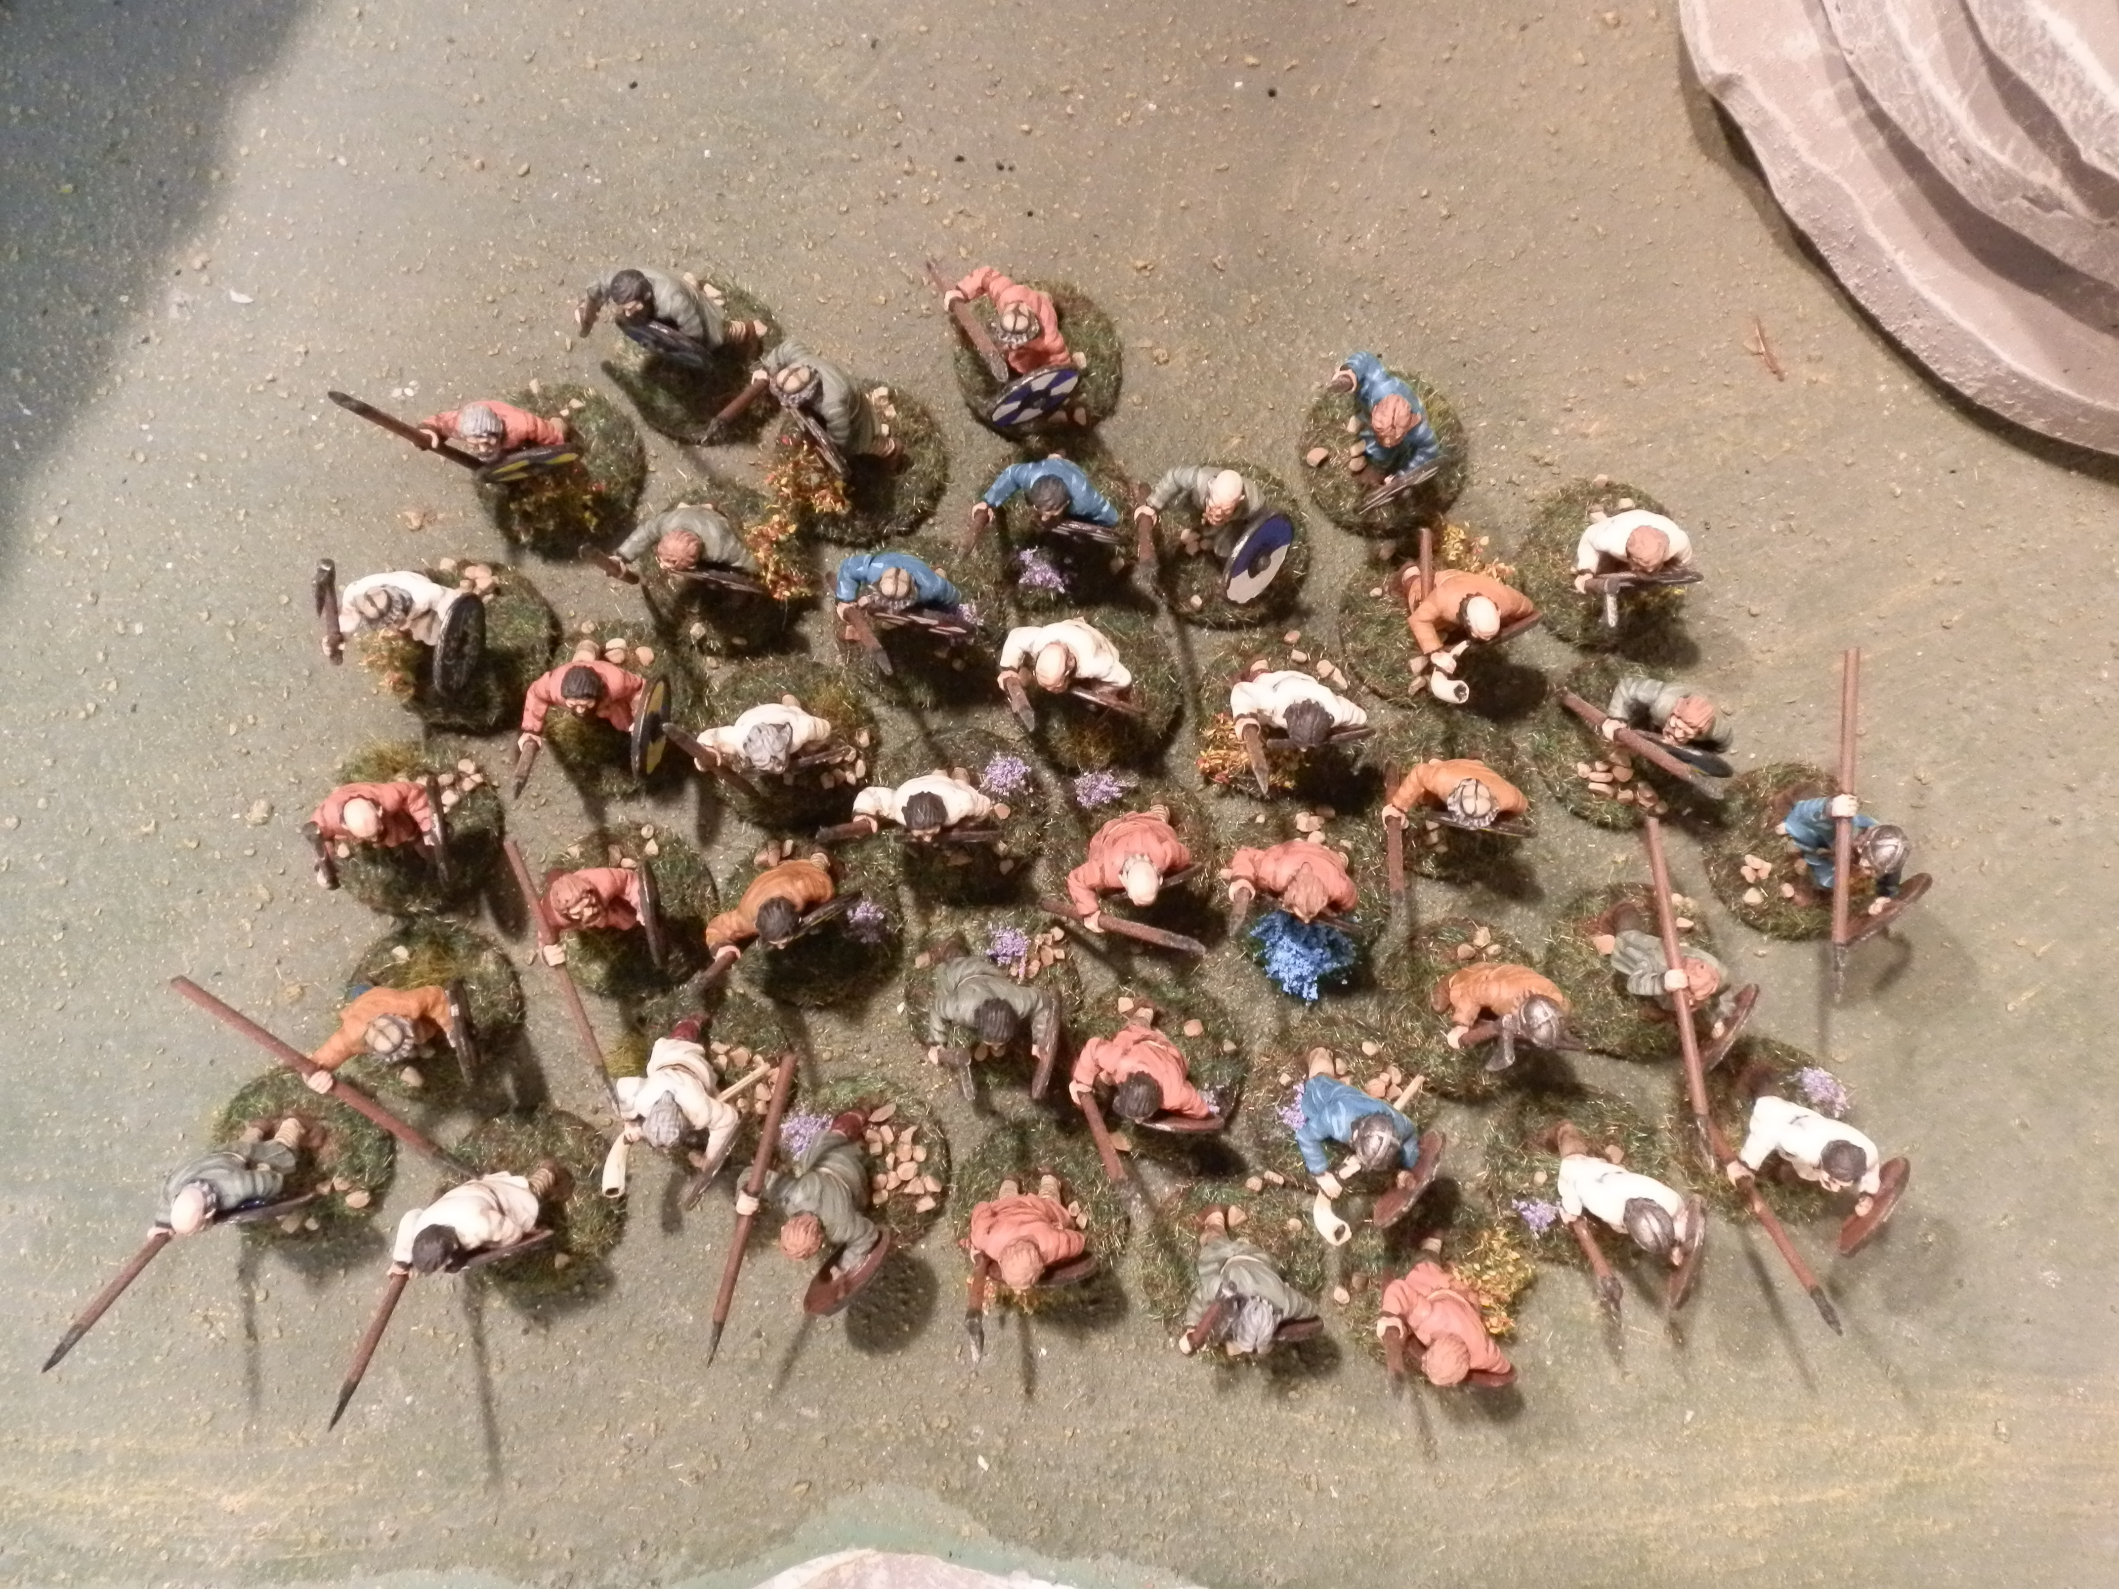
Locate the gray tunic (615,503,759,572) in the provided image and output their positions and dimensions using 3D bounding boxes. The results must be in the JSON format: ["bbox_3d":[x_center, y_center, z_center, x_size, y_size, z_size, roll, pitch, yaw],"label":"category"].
[{"bbox_3d":[-0.052,-0.036,0.238,0.017,0.015,0.008,12,89,1],"label":"gray tunic"}]

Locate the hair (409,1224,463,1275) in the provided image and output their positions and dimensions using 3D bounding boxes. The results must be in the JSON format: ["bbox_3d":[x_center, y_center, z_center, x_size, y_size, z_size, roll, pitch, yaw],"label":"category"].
[{"bbox_3d":[-0.078,0.057,0.216,0.006,0.006,0.006,14,83,2],"label":"hair"}]

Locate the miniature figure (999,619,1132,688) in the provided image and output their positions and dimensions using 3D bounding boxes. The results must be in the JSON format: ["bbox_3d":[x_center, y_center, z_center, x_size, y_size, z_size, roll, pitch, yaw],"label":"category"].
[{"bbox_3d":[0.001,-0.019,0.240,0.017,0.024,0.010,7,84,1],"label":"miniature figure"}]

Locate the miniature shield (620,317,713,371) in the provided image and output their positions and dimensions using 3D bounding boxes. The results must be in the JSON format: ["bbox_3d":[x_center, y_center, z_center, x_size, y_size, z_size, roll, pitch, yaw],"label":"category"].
[{"bbox_3d":[-0.055,-0.063,0.239,0.014,0.014,0.002,25,89,2],"label":"miniature shield"}]

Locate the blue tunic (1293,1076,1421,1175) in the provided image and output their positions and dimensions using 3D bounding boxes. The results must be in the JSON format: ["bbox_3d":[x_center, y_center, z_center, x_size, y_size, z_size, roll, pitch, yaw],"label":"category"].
[{"bbox_3d":[0.041,0.045,0.235,0.016,0.015,0.011,0,89,1],"label":"blue tunic"}]

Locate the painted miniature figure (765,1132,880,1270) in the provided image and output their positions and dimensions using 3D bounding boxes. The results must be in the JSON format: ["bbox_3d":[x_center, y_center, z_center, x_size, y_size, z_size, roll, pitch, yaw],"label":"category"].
[{"bbox_3d":[-0.032,0.055,0.237,0.016,0.025,0.015,25,88,3],"label":"painted miniature figure"}]

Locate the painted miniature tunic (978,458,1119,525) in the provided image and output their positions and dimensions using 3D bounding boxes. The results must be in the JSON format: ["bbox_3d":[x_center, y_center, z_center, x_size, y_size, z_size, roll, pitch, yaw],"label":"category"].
[{"bbox_3d":[-0.001,-0.042,0.237,0.019,0.015,0.008,6,89,1],"label":"painted miniature tunic"}]

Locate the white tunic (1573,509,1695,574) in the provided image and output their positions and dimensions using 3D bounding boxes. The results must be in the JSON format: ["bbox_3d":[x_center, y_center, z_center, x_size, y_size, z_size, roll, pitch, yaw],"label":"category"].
[{"bbox_3d":[0.079,-0.034,0.238,0.015,0.013,0.010,0,83,0],"label":"white tunic"}]

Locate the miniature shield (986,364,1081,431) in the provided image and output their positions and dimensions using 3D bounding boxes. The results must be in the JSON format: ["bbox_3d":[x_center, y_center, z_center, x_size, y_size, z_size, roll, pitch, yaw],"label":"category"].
[{"bbox_3d":[-0.003,-0.056,0.242,0.015,0.015,0.003,-28,84,-3],"label":"miniature shield"}]

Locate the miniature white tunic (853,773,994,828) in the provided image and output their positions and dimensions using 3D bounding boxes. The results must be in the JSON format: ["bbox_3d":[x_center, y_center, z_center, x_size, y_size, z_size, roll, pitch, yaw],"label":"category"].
[{"bbox_3d":[-0.018,0.002,0.234,0.018,0.013,0.009,-2,83,0],"label":"miniature white tunic"}]

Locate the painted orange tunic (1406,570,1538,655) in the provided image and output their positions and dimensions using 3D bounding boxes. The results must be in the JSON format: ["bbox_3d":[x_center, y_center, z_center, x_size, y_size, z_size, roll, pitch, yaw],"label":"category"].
[{"bbox_3d":[0.057,-0.025,0.236,0.016,0.015,0.010,-9,89,1],"label":"painted orange tunic"}]

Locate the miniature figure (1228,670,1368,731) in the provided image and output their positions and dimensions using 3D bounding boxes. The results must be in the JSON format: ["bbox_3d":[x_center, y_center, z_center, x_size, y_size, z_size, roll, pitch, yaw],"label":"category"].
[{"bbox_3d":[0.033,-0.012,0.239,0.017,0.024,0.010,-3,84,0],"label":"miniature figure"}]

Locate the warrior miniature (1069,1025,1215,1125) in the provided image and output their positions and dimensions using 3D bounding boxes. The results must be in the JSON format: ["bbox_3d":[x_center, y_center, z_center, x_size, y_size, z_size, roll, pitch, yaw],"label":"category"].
[{"bbox_3d":[0.011,0.038,0.231,0.019,0.029,0.015,11,83,1],"label":"warrior miniature"}]

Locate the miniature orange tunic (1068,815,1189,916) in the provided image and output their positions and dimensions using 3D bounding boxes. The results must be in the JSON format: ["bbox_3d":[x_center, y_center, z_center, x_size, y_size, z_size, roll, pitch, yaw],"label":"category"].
[{"bbox_3d":[0.009,0.010,0.236,0.017,0.015,0.013,-6,89,1],"label":"miniature orange tunic"}]

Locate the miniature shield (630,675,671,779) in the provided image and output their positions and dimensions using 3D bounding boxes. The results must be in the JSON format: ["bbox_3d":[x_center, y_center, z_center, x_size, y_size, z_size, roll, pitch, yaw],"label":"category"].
[{"bbox_3d":[-0.057,-0.009,0.240,0.003,0.015,0.015,16,84,2],"label":"miniature shield"}]

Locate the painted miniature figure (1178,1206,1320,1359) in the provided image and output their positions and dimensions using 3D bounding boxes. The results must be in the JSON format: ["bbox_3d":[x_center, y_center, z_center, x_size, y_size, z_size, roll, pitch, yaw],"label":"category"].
[{"bbox_3d":[0.025,0.066,0.232,0.018,0.028,0.016,-5,84,-1],"label":"painted miniature figure"}]

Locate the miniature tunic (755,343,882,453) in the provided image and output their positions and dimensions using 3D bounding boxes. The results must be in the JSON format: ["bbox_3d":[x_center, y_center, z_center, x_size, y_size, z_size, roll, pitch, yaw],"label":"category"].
[{"bbox_3d":[-0.033,-0.055,0.238,0.015,0.015,0.010,43,90,2],"label":"miniature tunic"}]

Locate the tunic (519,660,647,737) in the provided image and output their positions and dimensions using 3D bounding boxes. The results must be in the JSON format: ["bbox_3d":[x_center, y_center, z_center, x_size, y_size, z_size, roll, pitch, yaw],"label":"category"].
[{"bbox_3d":[-0.066,-0.013,0.238,0.015,0.015,0.010,-2,89,1],"label":"tunic"}]

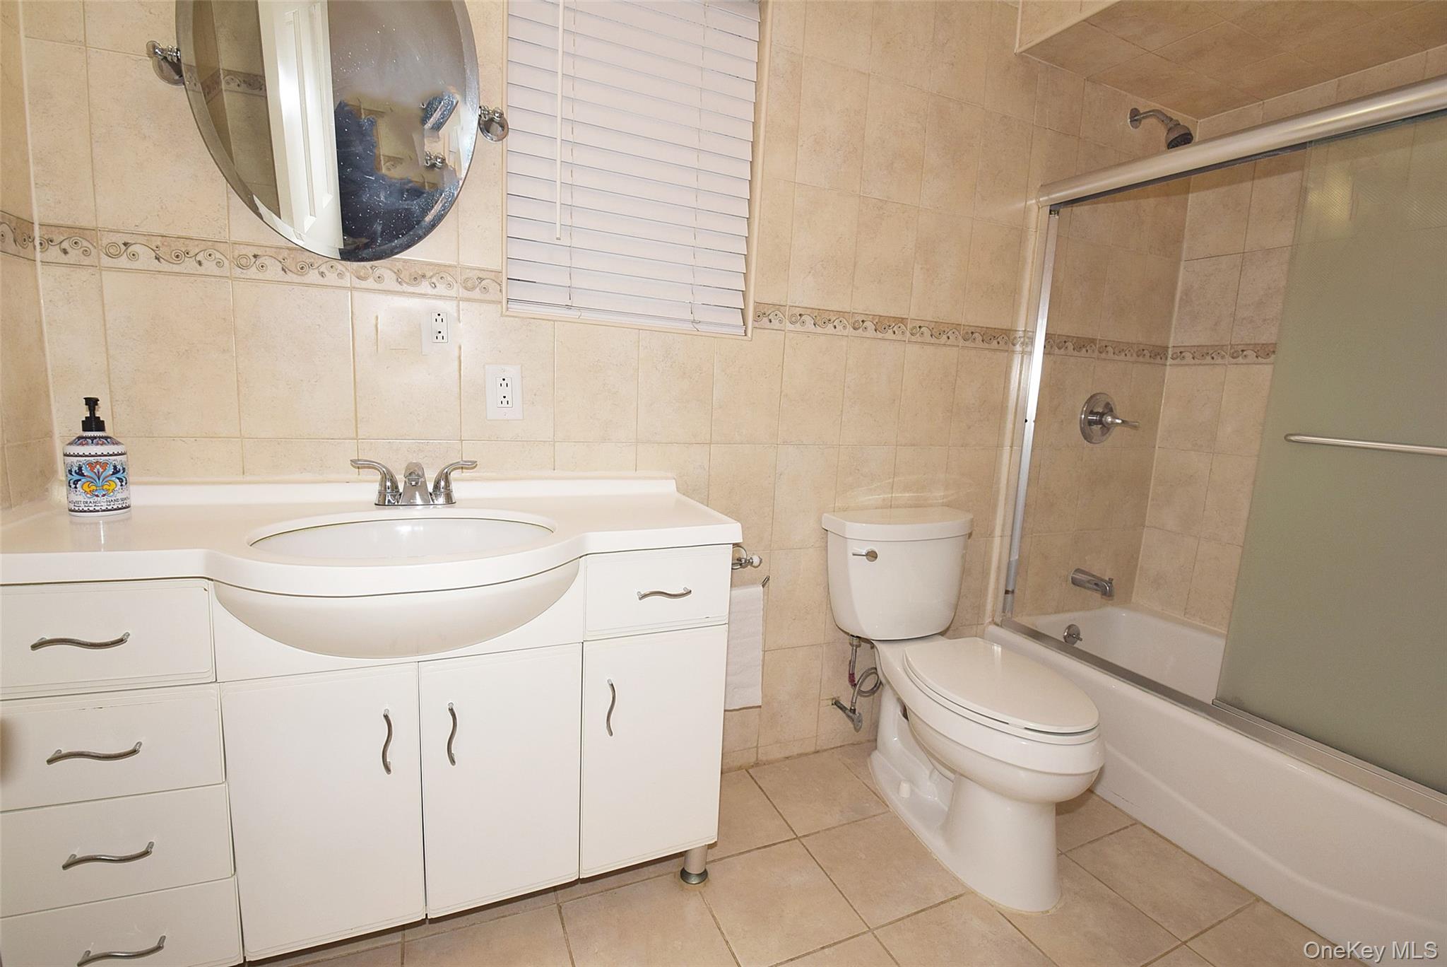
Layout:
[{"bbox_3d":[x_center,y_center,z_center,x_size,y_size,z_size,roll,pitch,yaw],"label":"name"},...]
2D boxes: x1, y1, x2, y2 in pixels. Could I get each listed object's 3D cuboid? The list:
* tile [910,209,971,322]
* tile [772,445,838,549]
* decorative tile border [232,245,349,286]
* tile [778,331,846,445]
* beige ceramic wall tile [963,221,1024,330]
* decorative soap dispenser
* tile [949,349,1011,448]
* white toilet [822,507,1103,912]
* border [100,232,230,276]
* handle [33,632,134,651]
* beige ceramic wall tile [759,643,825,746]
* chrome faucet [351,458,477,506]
[{"bbox_3d":[0.649,-0.641,1.798,0.202,0.307,0.010,-1,10,-22],"label":"tile"},{"bbox_3d":[0.241,0.041,1.776,0.201,0.304,0.010,-1,9,-21],"label":"tile"},{"bbox_3d":[-0.889,-0.445,1.247,0.202,0.068,0.010,-1,9,-21],"label":"decorative tile border"},{"bbox_3d":[0.251,-0.261,1.696,0.200,0.303,0.010,-1,9,-22],"label":"tile"},{"bbox_3d":[0.857,-0.658,1.899,0.208,0.301,0.010,-1,9,-21],"label":"beige ceramic wall tile"},{"bbox_3d":[-1.073,-0.044,1.031,0.076,0.197,0.076,11,12,42],"label":"decorative soap dispenser"},{"bbox_3d":[0.820,-0.273,1.942,0.202,0.307,0.010,-1,9,-22],"label":"tile"},{"bbox_3d":[0.630,0.521,1.609,0.470,0.785,0.700,-1,10,-24],"label":"white toilet"},{"bbox_3d":[-1.053,-0.430,1.145,0.200,0.064,0.010,-1,9,-22],"label":"border"},{"bbox_3d":[-0.899,0.221,0.848,0.102,0.016,0.026,-1,10,-22],"label":"handle"},{"bbox_3d":[0.204,0.651,1.845,0.202,0.307,0.010,-1,10,-22],"label":"beige ceramic wall tile"},{"bbox_3d":[-0.650,0.001,1.273,0.243,0.096,0.125,-1,9,-22],"label":"chrome faucet"}]

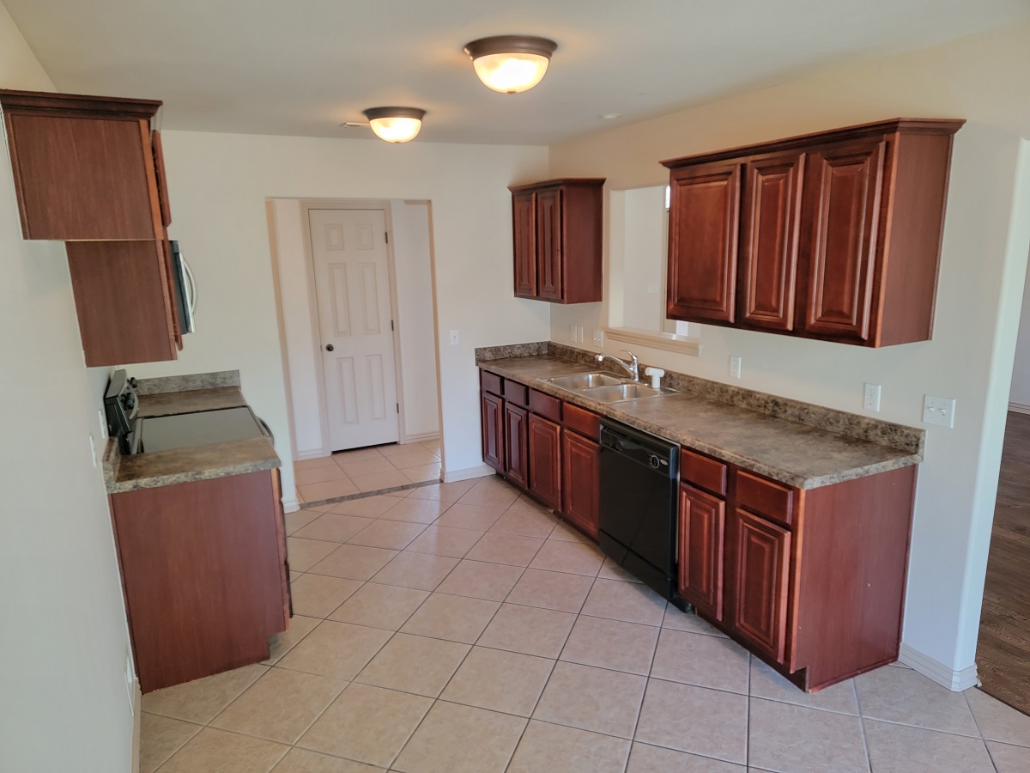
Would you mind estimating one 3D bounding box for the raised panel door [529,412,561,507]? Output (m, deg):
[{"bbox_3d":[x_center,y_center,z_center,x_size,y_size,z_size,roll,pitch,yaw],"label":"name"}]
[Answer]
[{"bbox_3d":[0.184,0.464,4.433,0.020,0.540,0.390,-7,14,-26],"label":"raised panel door"}]

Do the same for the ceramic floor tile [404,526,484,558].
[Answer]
[{"bbox_3d":[-0.421,0.948,4.352,0.392,0.010,0.392,3,13,19],"label":"ceramic floor tile"}]

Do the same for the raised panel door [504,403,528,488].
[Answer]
[{"bbox_3d":[0.012,0.395,4.769,0.020,0.540,0.310,-7,14,-26],"label":"raised panel door"}]

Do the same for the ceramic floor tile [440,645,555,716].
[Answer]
[{"bbox_3d":[-0.064,1.241,3.016,0.394,0.010,0.394,3,13,19],"label":"ceramic floor tile"}]

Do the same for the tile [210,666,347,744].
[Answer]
[{"bbox_3d":[-0.948,1.288,2.902,0.395,0.010,0.395,3,13,19],"label":"tile"}]

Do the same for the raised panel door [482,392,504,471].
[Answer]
[{"bbox_3d":[-0.160,0.333,5.326,0.020,0.555,0.335,-7,14,-25],"label":"raised panel door"}]

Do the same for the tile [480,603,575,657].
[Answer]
[{"bbox_3d":[0.066,1.158,3.394,0.392,0.010,0.392,3,13,19],"label":"tile"}]

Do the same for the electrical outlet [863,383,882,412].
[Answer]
[{"bbox_3d":[1.516,0.048,3.032,0.008,0.116,0.072,-7,14,-25],"label":"electrical outlet"}]

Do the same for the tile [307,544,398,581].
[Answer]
[{"bbox_3d":[-0.929,1.022,4.145,0.392,0.010,0.392,3,13,19],"label":"tile"}]

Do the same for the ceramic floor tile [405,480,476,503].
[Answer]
[{"bbox_3d":[-0.537,0.767,5.237,0.395,0.010,0.395,3,13,19],"label":"ceramic floor tile"}]

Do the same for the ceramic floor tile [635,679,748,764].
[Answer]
[{"bbox_3d":[0.688,1.278,2.752,0.394,0.010,0.394,3,13,19],"label":"ceramic floor tile"}]

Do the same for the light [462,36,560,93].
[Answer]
[{"bbox_3d":[-0.011,-1.071,2.421,0.317,0.143,0.317,-2,12,0],"label":"light"}]

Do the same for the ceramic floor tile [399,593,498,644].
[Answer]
[{"bbox_3d":[-0.309,1.139,3.513,0.394,0.010,0.394,3,13,19],"label":"ceramic floor tile"}]

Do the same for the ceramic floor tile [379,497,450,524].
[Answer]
[{"bbox_3d":[-0.669,0.853,4.864,0.394,0.010,0.394,3,13,19],"label":"ceramic floor tile"}]

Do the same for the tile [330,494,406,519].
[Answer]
[{"bbox_3d":[-1.042,0.835,4.994,0.394,0.010,0.394,3,13,19],"label":"tile"}]

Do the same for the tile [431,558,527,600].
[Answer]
[{"bbox_3d":[-0.177,1.054,3.874,0.395,0.010,0.395,3,13,19],"label":"tile"}]

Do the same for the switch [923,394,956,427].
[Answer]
[{"bbox_3d":[1.624,0.096,2.744,0.015,0.114,0.118,-7,14,-25],"label":"switch"}]

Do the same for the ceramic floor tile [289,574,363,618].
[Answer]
[{"bbox_3d":[-1.055,1.099,3.752,0.392,0.010,0.392,3,13,19],"label":"ceramic floor tile"}]

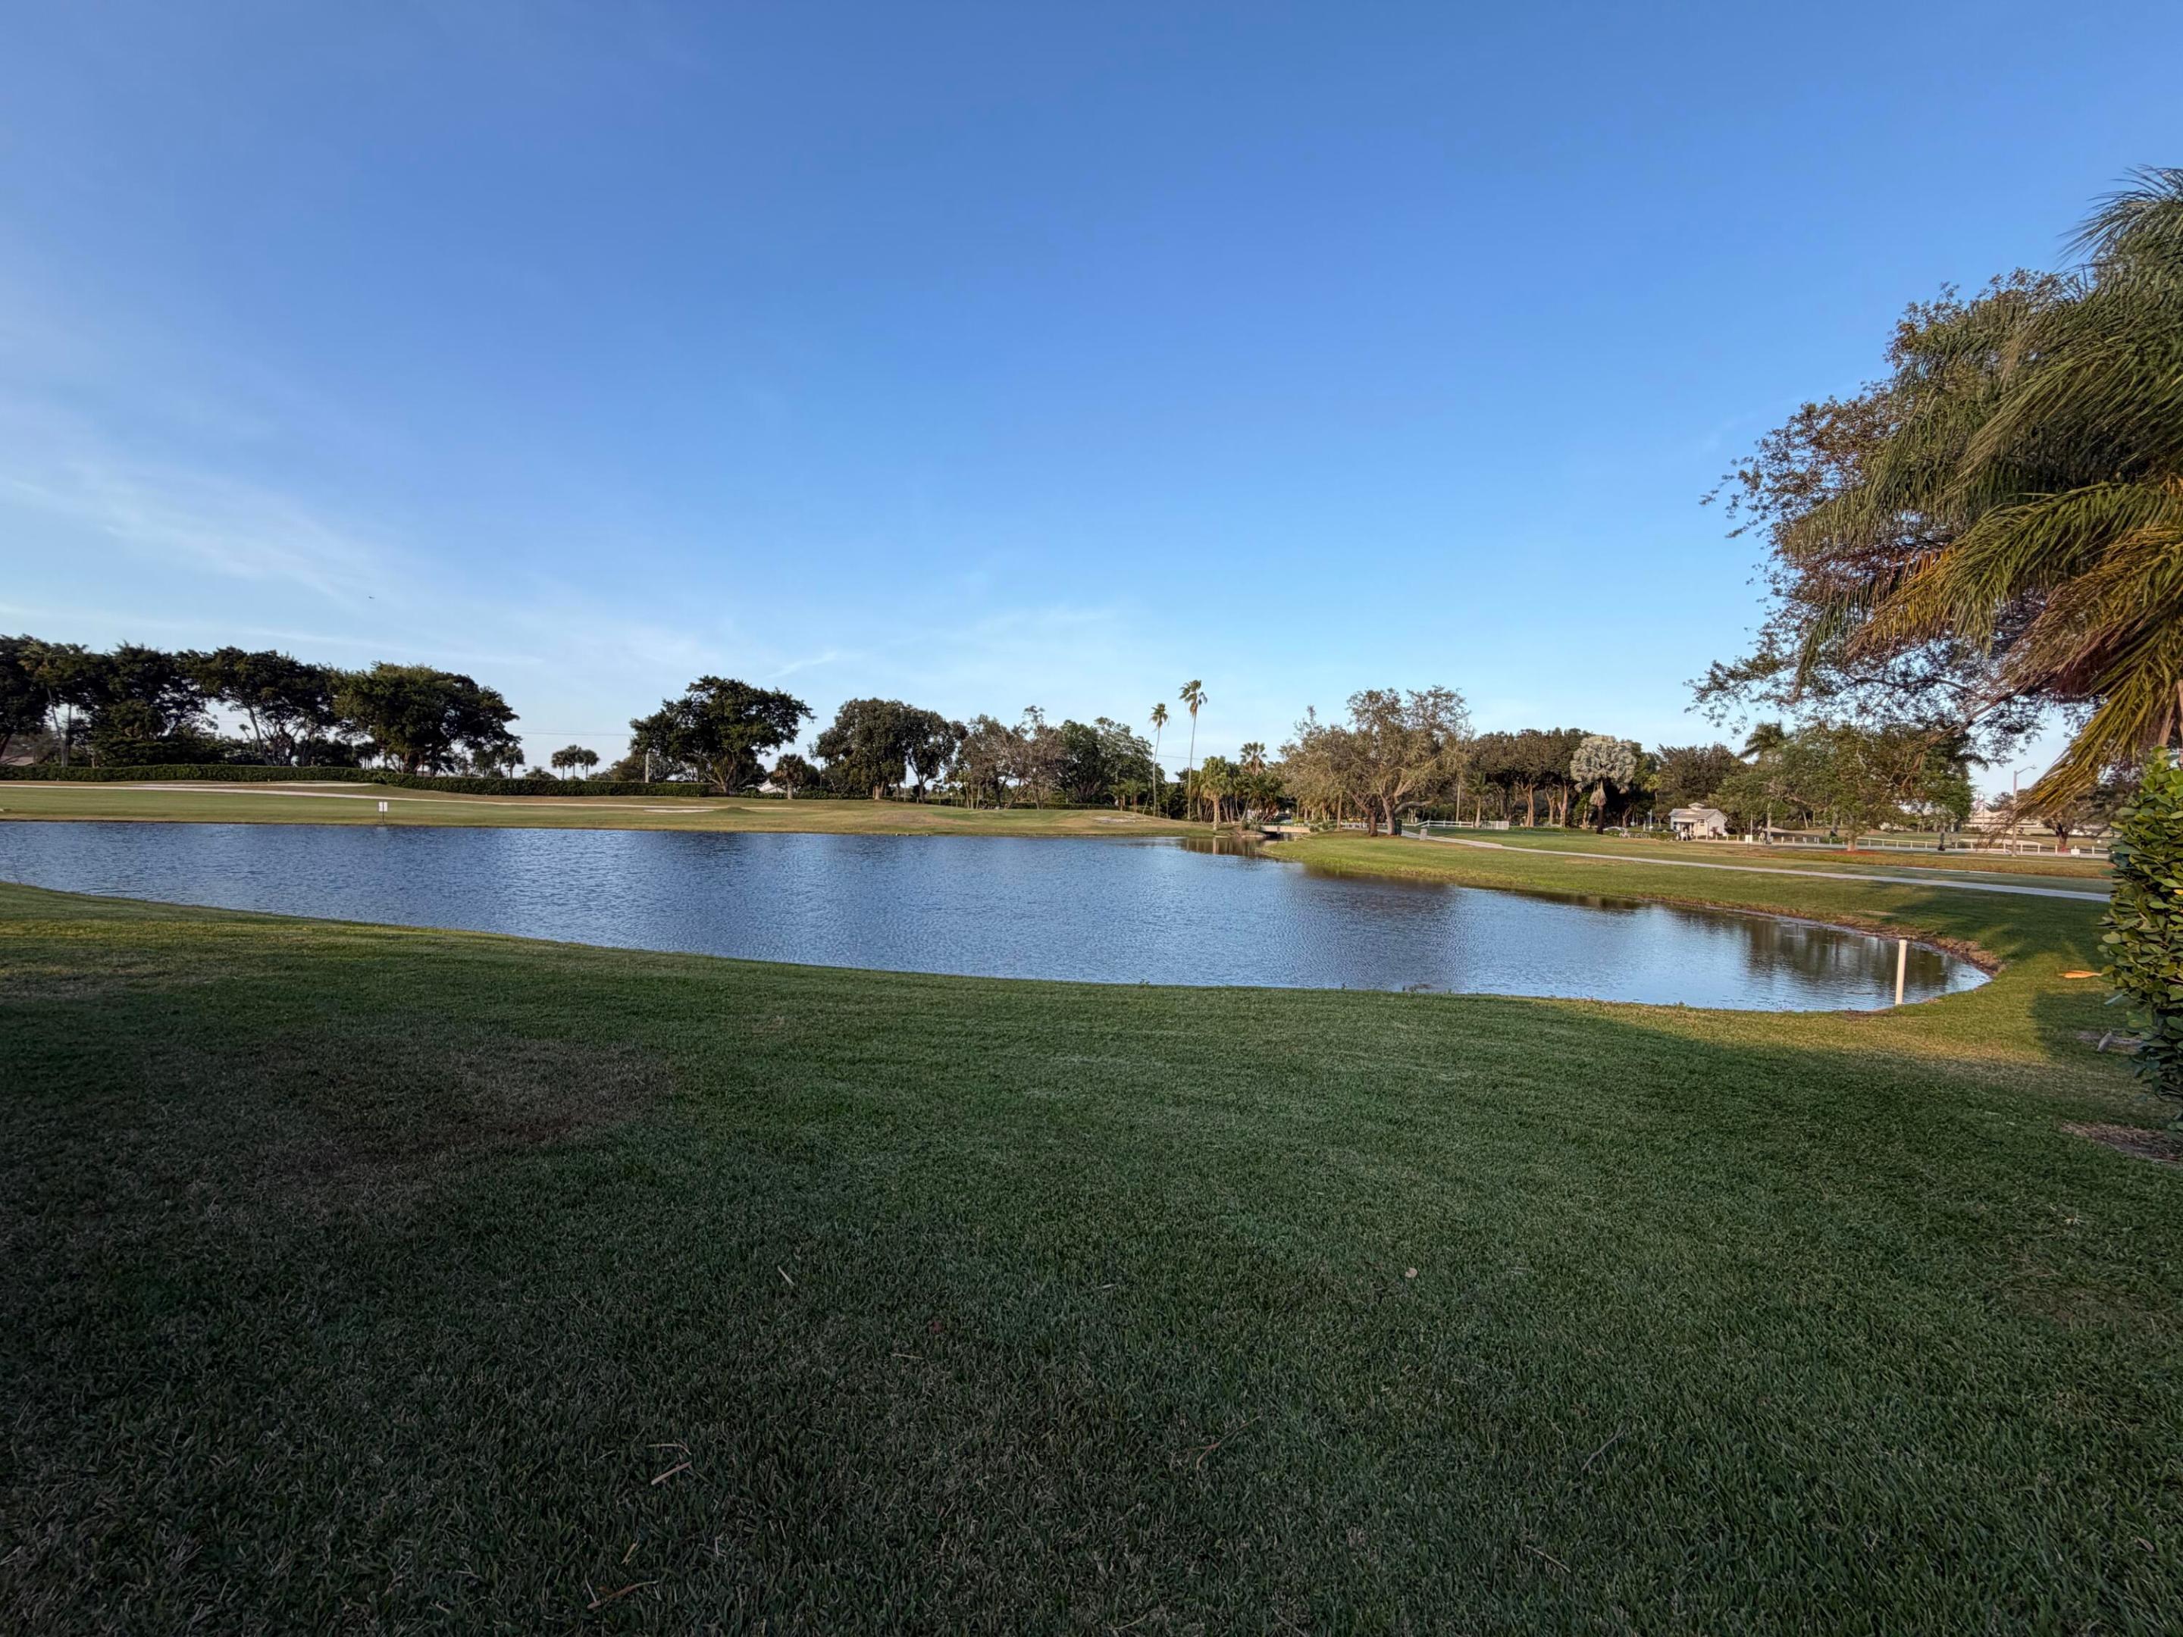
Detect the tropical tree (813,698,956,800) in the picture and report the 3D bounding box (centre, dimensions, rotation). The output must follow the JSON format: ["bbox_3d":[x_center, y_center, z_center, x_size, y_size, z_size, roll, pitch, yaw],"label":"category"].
[{"bbox_3d":[-21.592,-7.197,92.000,14.530,10.660,13.810,1,1,-13],"label":"tropical tree"}]

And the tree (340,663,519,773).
[{"bbox_3d":[-72.792,-10.774,97.000,16.190,12.740,15.380,1,1,-37],"label":"tree"}]

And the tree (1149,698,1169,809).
[{"bbox_3d":[8.011,-7.048,105.000,2.430,13.690,2.310,2,1,4],"label":"tree"}]

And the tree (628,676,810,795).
[{"bbox_3d":[-40.846,-9.087,97.000,18.480,13.120,17.550,1,1,-23],"label":"tree"}]

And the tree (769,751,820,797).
[{"bbox_3d":[-29.577,-4.292,88.000,4.670,4.840,4.440,1,1,-19],"label":"tree"}]

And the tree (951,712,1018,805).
[{"bbox_3d":[-11.228,-5.928,93.000,7.130,9.880,6.780,2,1,-7],"label":"tree"}]

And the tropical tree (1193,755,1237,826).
[{"bbox_3d":[10.014,-2.121,72.000,3.440,6.190,3.270,2,1,8],"label":"tropical tree"}]

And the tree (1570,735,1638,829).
[{"bbox_3d":[56.884,-3.739,98.000,6.550,10.880,6.220,2,1,30],"label":"tree"}]

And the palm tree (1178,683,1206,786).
[{"bbox_3d":[11.216,-7.572,98.000,3.100,15.330,2.950,2,1,6],"label":"palm tree"}]

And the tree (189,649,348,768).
[{"bbox_3d":[-91.431,-11.926,98.000,12.320,13.820,11.700,1,1,-43],"label":"tree"}]

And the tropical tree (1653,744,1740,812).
[{"bbox_3d":[82.287,-4.056,120.000,9.750,12.050,9.260,2,1,34],"label":"tropical tree"}]

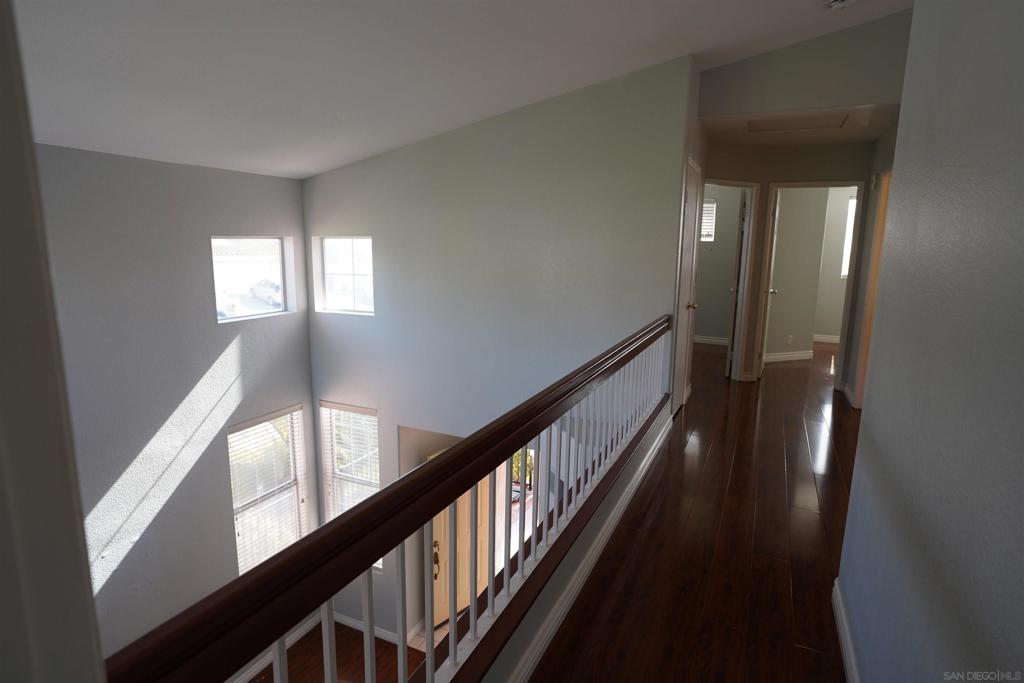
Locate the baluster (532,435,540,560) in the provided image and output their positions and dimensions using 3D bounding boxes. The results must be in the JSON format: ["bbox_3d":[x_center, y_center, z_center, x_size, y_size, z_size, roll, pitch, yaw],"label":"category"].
[{"bbox_3d":[0.090,0.565,2.098,0.016,0.505,0.016,5,11,24],"label":"baluster"}]

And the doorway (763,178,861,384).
[{"bbox_3d":[3.047,-0.574,5.919,0.850,2.090,0.130,5,11,24],"label":"doorway"}]

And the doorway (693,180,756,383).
[{"bbox_3d":[2.095,-0.560,5.914,0.680,2.040,0.120,-3,11,-20],"label":"doorway"}]

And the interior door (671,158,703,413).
[{"bbox_3d":[1.471,-0.392,4.849,0.070,2.050,0.760,5,11,24],"label":"interior door"}]

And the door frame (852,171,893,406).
[{"bbox_3d":[3.069,-0.360,4.706,0.130,2.090,0.840,5,11,24],"label":"door frame"}]

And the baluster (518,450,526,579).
[{"bbox_3d":[0.038,0.584,1.987,0.016,0.505,0.016,5,11,24],"label":"baluster"}]

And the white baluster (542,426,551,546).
[{"bbox_3d":[0.138,0.547,2.201,0.016,0.505,0.016,5,11,24],"label":"white baluster"}]

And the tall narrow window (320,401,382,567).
[{"bbox_3d":[-1.703,1.531,6.146,0.760,1.790,0.110,5,11,24],"label":"tall narrow window"}]

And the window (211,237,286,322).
[{"bbox_3d":[-2.455,-0.611,5.401,0.110,0.750,0.910,5,11,24],"label":"window"}]

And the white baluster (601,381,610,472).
[{"bbox_3d":[0.499,0.415,2.983,0.016,0.505,0.016,5,11,24],"label":"white baluster"}]

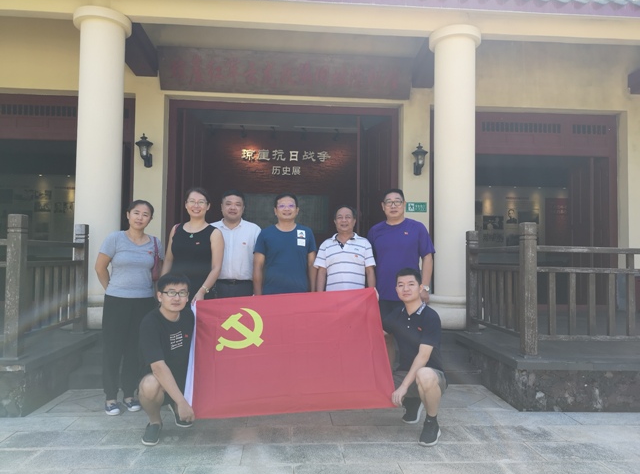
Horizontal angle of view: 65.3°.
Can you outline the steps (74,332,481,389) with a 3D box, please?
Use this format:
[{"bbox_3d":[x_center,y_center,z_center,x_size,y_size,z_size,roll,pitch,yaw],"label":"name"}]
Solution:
[{"bbox_3d":[-0.359,1.171,4.804,3.673,0.374,0.680,1,-2,-4],"label":"steps"}]

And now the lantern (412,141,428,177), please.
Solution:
[{"bbox_3d":[1.442,-1.112,7.156,0.217,0.448,0.270,1,-2,-4],"label":"lantern"}]

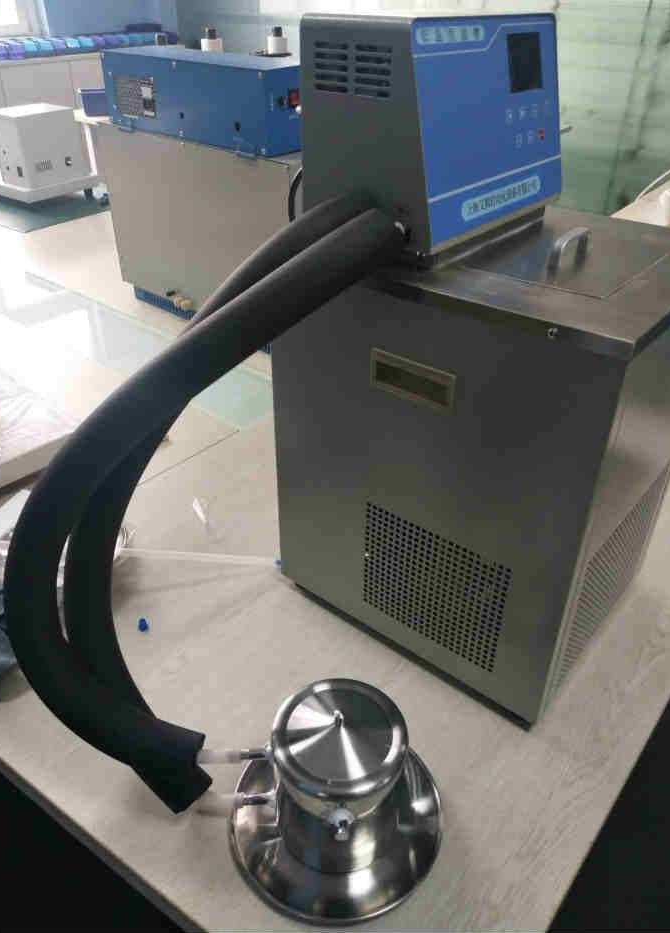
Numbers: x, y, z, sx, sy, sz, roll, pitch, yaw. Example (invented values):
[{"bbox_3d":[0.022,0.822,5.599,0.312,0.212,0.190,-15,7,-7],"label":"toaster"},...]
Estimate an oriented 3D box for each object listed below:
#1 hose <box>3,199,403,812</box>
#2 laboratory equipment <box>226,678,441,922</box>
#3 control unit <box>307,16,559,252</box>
[{"bbox_3d":[-0.148,0.027,0.757,0.285,0.563,0.426,24,41,31],"label":"hose"},{"bbox_3d":[0.002,0.306,0.701,0.222,0.167,0.222,0,34,0],"label":"laboratory equipment"},{"bbox_3d":[0.129,-0.395,0.797,0.172,0.204,0.304,24,40,32],"label":"control unit"}]

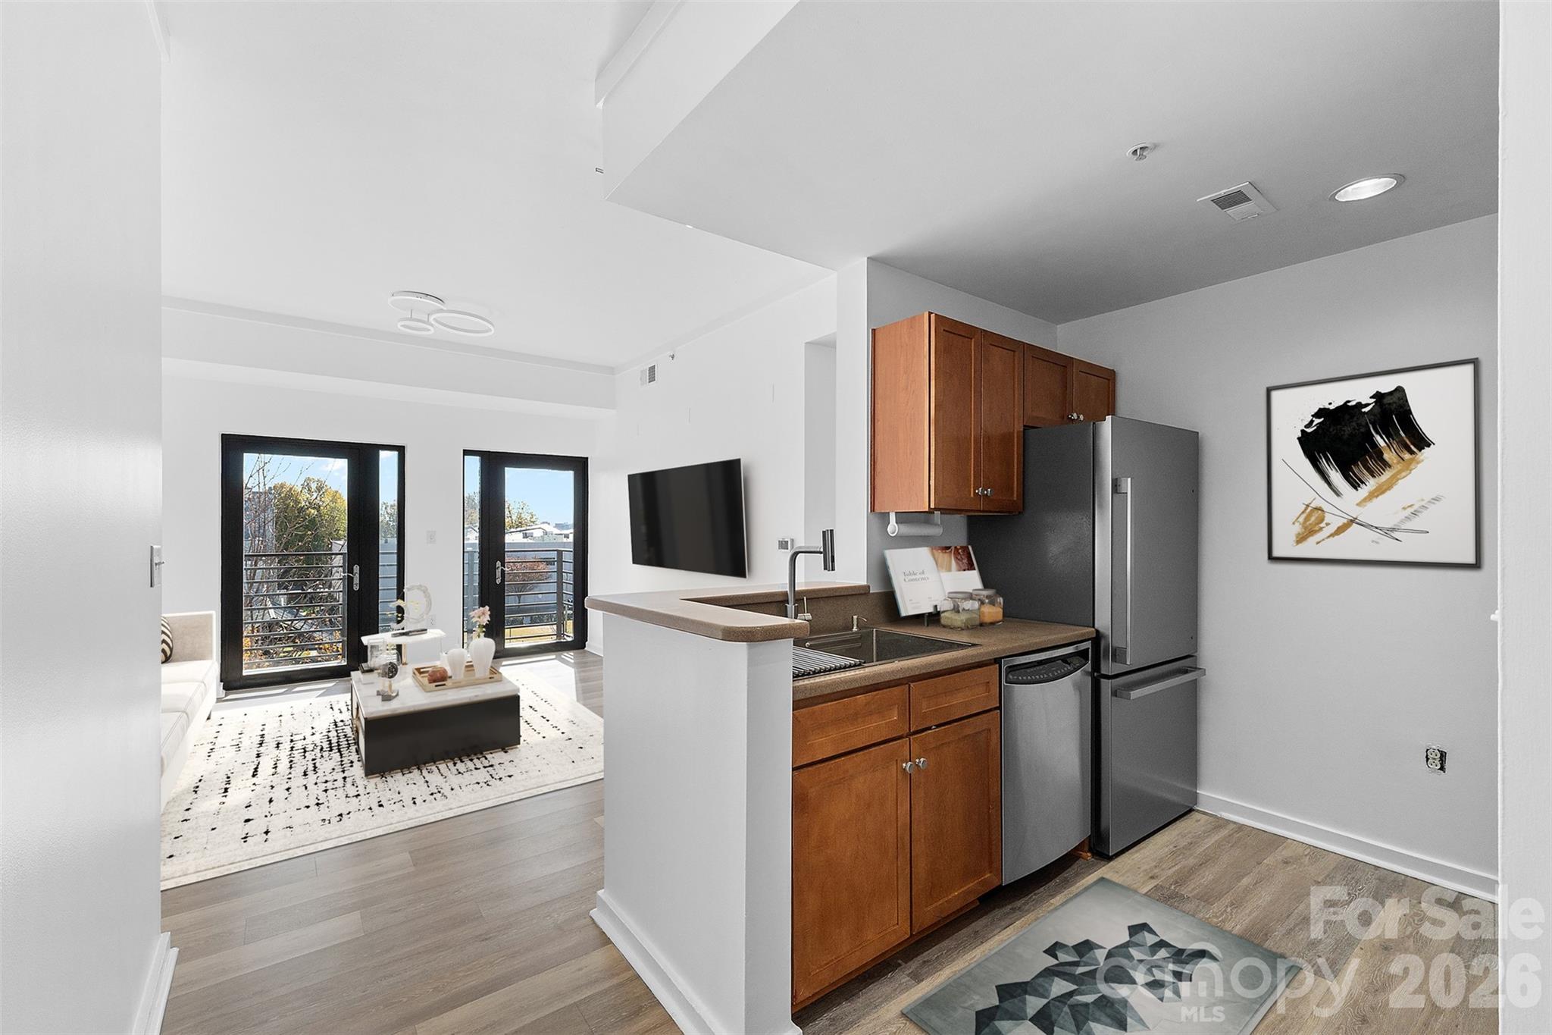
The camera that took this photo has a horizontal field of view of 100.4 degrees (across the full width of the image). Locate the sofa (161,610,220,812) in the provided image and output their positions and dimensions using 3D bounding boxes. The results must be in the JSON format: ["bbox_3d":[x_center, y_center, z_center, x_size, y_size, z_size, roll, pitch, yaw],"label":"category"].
[{"bbox_3d":[-3.619,0.991,3.345,0.924,0.723,2.309,0,0,-36],"label":"sofa"}]

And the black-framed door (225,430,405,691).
[{"bbox_3d":[-3.795,0.362,5.381,1.240,1.993,0.090,0,0,-38],"label":"black-framed door"}]

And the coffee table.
[{"bbox_3d":[-2.199,1.205,4.125,0.793,0.306,1.265,0,0,-36],"label":"coffee table"}]

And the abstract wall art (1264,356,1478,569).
[{"bbox_3d":[2.374,-0.194,2.611,0.030,0.768,0.637,0,0,-38],"label":"abstract wall art"}]

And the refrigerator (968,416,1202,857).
[{"bbox_3d":[1.463,0.480,3.060,0.778,1.762,0.738,0,0,-35],"label":"refrigerator"}]

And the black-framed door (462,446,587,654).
[{"bbox_3d":[-2.461,0.367,6.429,1.200,1.993,0.090,0,0,-38],"label":"black-framed door"}]

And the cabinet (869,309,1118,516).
[{"bbox_3d":[1.098,-0.403,3.057,1.506,0.768,0.319,0,0,-38],"label":"cabinet"}]

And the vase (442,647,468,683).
[{"bbox_3d":[-2.054,0.941,4.156,0.146,0.201,0.146,0,0,-38],"label":"vase"}]

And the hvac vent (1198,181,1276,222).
[{"bbox_3d":[1.613,-1.086,2.247,0.306,0.020,0.136,0,0,-38],"label":"hvac vent"}]

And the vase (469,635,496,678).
[{"bbox_3d":[-1.929,0.916,4.241,0.164,0.251,0.164,0,0,-38],"label":"vase"}]

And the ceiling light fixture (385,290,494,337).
[{"bbox_3d":[-2.278,-1.373,4.404,0.602,0.131,0.502,0,0,-38],"label":"ceiling light fixture"}]

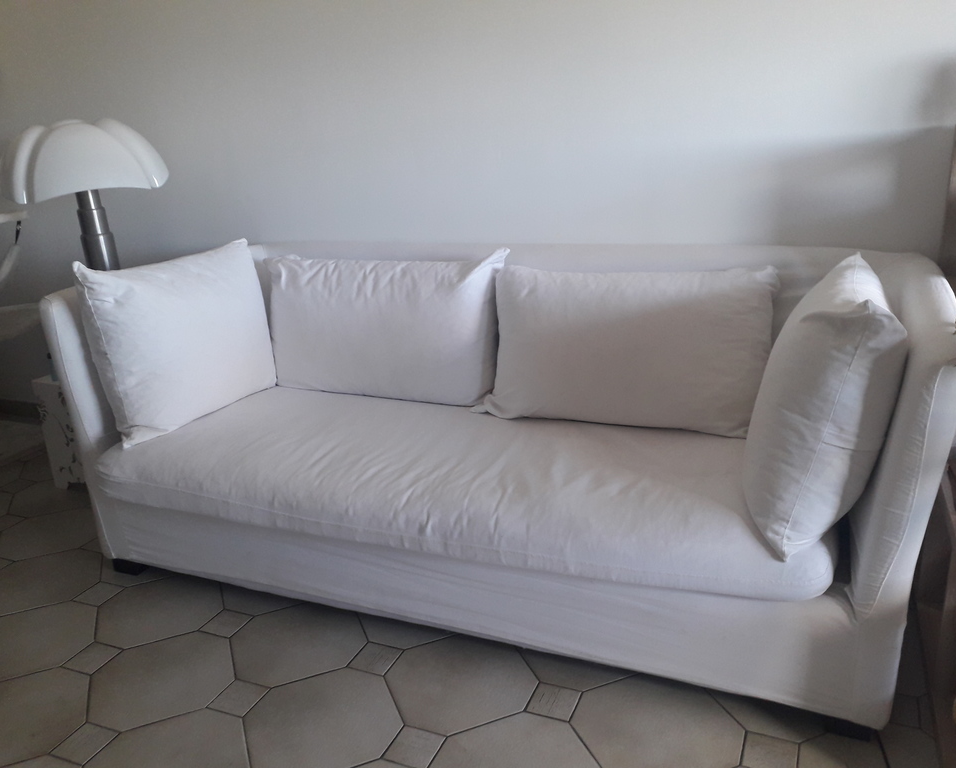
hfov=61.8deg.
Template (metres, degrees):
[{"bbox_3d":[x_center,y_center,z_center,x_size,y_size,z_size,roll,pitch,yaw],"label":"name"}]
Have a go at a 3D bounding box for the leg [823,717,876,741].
[{"bbox_3d":[0.769,0.682,1.659,0.085,0.051,0.085,5,20,23],"label":"leg"}]

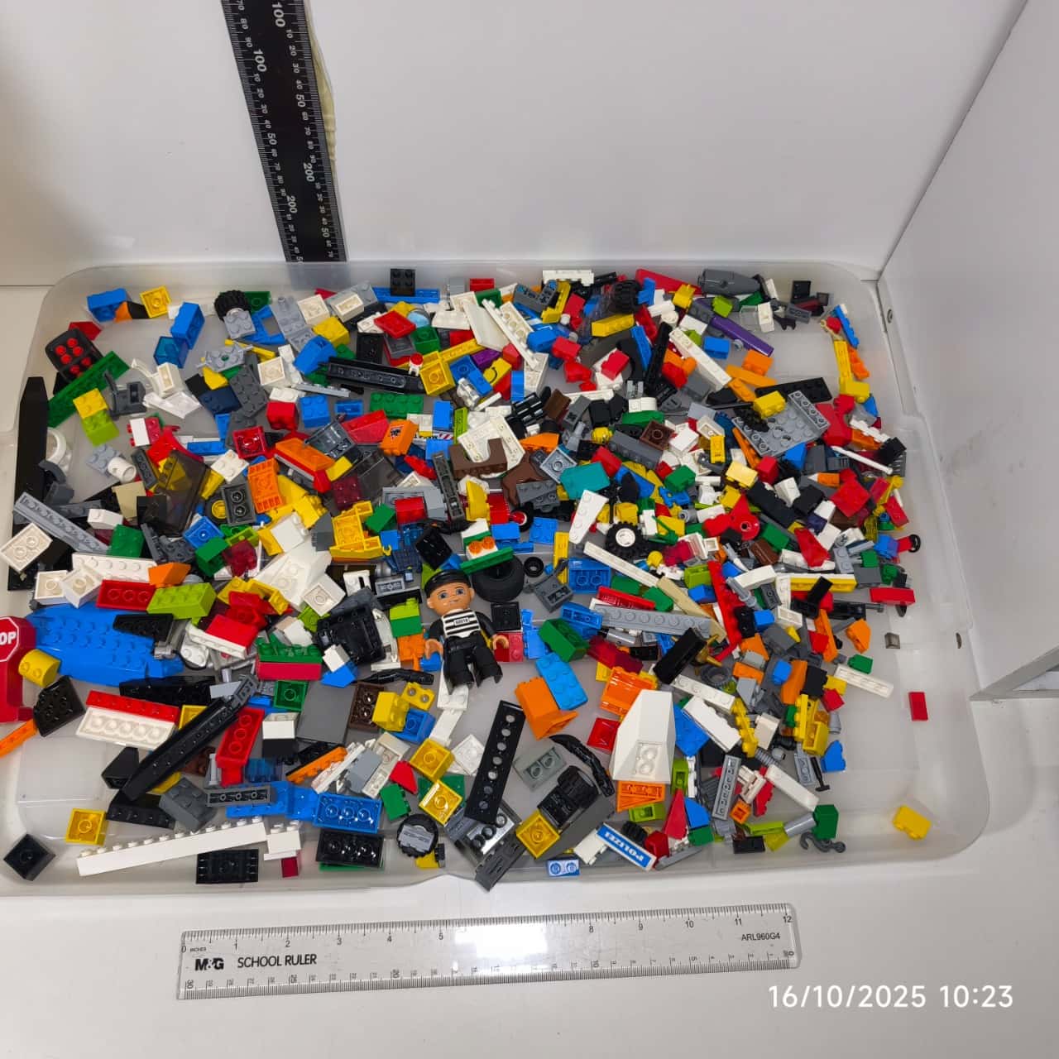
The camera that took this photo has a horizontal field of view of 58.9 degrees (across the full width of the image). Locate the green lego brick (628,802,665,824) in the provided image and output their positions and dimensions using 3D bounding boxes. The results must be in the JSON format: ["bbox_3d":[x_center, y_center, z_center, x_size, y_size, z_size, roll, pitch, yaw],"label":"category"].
[{"bbox_3d":[0.063,0.150,0.495,0.016,0.011,0.008,-21,62,35],"label":"green lego brick"}]

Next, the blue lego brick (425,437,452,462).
[{"bbox_3d":[-0.055,-0.052,0.576,0.016,0.011,0.016,2,62,-4],"label":"blue lego brick"}]

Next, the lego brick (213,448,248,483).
[{"bbox_3d":[-0.179,-0.038,0.561,0.016,0.005,0.016,35,65,17],"label":"lego brick"}]

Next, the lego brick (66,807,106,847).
[{"bbox_3d":[-0.227,0.154,0.483,0.016,0.011,0.016,2,63,-1],"label":"lego brick"}]

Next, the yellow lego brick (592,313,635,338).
[{"bbox_3d":[0.053,-0.127,0.584,0.011,0.008,0.032,14,29,37],"label":"yellow lego brick"}]

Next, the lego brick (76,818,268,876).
[{"bbox_3d":[-0.183,0.163,0.485,0.096,0.008,0.011,-10,87,-2],"label":"lego brick"}]

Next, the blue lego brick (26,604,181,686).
[{"bbox_3d":[-0.231,0.062,0.509,0.080,0.014,0.046,6,68,0],"label":"blue lego brick"}]

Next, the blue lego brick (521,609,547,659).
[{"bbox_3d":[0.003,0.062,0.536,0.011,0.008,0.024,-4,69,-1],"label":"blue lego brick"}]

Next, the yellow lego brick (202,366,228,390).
[{"bbox_3d":[-0.192,-0.094,0.571,0.011,0.012,0.016,-22,84,0],"label":"yellow lego brick"}]

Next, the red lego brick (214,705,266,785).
[{"bbox_3d":[-0.154,0.116,0.503,0.016,0.019,0.035,6,47,1],"label":"red lego brick"}]

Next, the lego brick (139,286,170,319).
[{"bbox_3d":[-0.249,-0.152,0.625,0.016,0.016,0.011,-26,28,-24],"label":"lego brick"}]

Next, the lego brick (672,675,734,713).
[{"bbox_3d":[0.097,0.092,0.522,0.032,0.011,0.008,21,63,14],"label":"lego brick"}]

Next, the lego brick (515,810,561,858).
[{"bbox_3d":[0.004,0.157,0.485,0.016,0.011,0.016,-42,88,-6],"label":"lego brick"}]

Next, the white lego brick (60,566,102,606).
[{"bbox_3d":[-0.256,0.033,0.535,0.016,0.011,0.016,40,40,3],"label":"white lego brick"}]

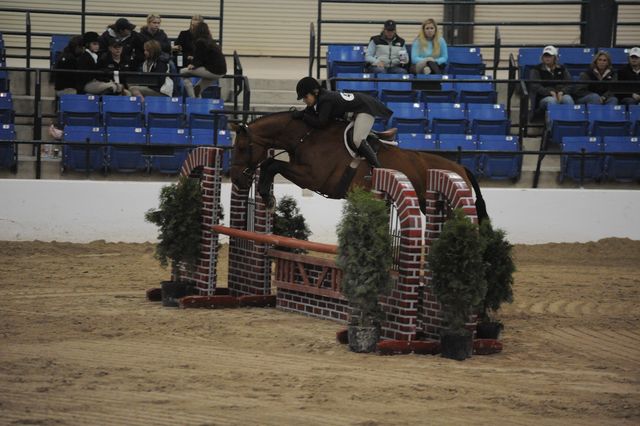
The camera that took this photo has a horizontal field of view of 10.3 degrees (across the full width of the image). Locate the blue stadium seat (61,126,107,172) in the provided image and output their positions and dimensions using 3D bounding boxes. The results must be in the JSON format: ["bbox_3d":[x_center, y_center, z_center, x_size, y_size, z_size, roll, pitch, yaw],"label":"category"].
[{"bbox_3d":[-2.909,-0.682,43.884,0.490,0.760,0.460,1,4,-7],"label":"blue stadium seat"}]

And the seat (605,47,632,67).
[{"bbox_3d":[3.974,-1.895,47.598,0.510,0.610,0.420,1,4,-6],"label":"seat"}]

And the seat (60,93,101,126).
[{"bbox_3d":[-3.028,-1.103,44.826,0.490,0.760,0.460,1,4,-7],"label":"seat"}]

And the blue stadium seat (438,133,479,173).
[{"bbox_3d":[1.739,-0.669,44.480,0.510,0.610,0.420,1,4,-6],"label":"blue stadium seat"}]

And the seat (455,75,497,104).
[{"bbox_3d":[2.024,-1.477,46.363,0.510,0.610,0.420,1,4,-6],"label":"seat"}]

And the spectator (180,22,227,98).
[{"bbox_3d":[-1.508,-1.889,45.980,0.680,1.150,0.480,0,4,-23],"label":"spectator"}]

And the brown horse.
[{"bbox_3d":[0.355,-0.434,32.800,2.450,1.030,0.580,0,5,-24],"label":"brown horse"}]

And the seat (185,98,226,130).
[{"bbox_3d":[-1.454,-1.146,44.942,0.510,0.610,0.420,1,4,-6],"label":"seat"}]

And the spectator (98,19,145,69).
[{"bbox_3d":[-2.689,-2.125,48.263,0.580,1.080,0.720,0,4,-14],"label":"spectator"}]

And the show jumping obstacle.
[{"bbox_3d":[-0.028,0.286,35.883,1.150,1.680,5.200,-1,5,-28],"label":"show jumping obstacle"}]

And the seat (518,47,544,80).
[{"bbox_3d":[2.810,-1.794,45.700,0.500,0.660,0.450,1,4,-9],"label":"seat"}]

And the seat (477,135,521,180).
[{"bbox_3d":[2.363,-0.698,46.641,0.520,0.670,0.420,1,4,-7],"label":"seat"}]

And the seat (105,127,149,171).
[{"bbox_3d":[-2.492,-0.792,46.000,0.520,0.670,0.420,1,4,-7],"label":"seat"}]

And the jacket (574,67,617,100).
[{"bbox_3d":[3.609,-1.660,46.462,0.540,0.520,0.360,1,4,-6],"label":"jacket"}]

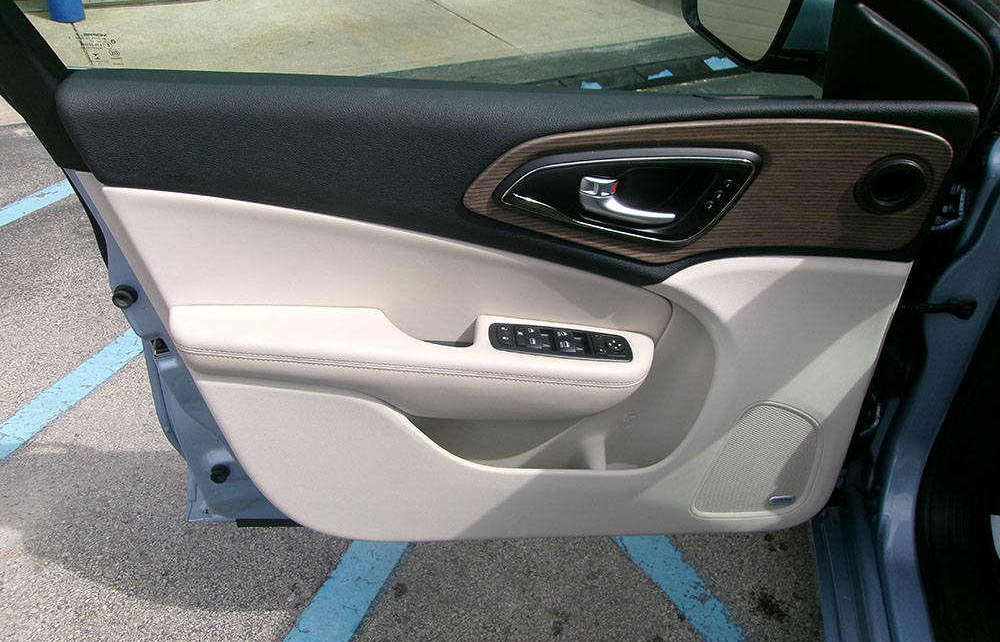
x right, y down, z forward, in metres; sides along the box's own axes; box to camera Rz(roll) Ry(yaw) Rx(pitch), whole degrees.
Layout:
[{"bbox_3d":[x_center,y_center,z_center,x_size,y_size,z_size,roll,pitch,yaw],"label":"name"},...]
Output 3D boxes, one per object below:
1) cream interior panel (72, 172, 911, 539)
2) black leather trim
[{"bbox_3d":[-0.003,0.090,1.005,0.970,0.535,0.160,1,34,-2],"label":"cream interior panel"},{"bbox_3d":[0.029,-0.164,0.903,0.985,0.235,0.100,1,34,-2],"label":"black leather trim"}]

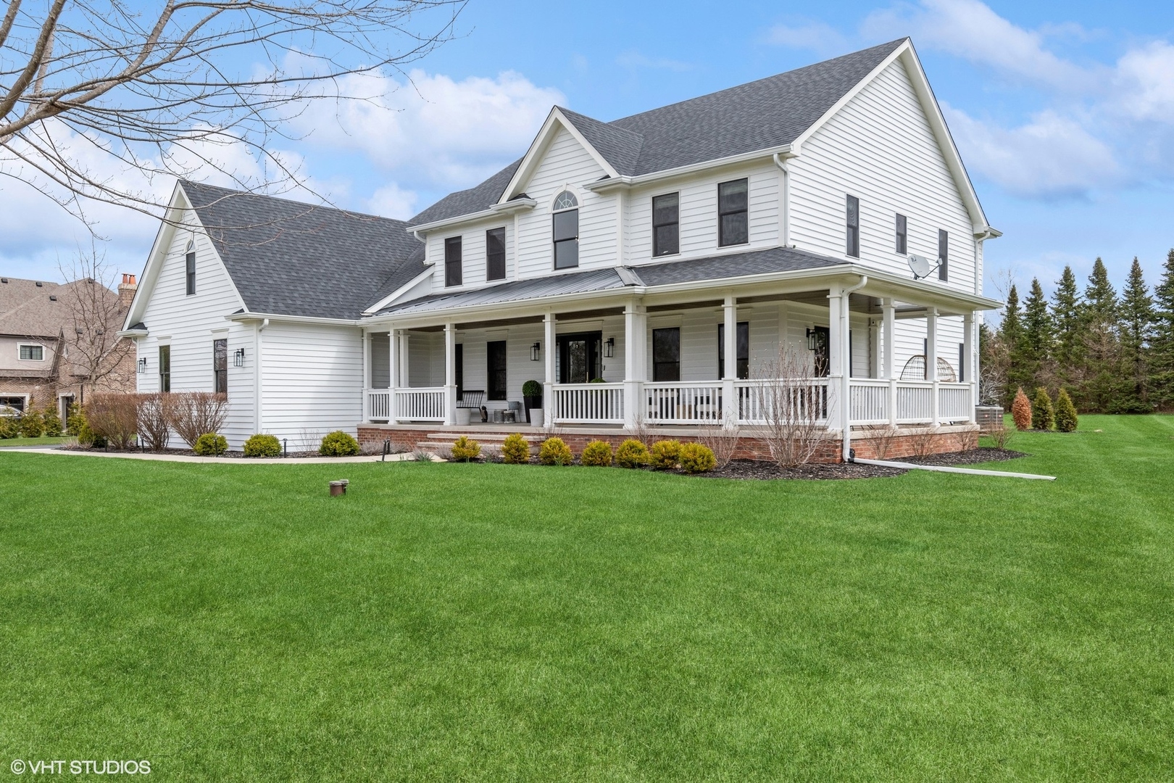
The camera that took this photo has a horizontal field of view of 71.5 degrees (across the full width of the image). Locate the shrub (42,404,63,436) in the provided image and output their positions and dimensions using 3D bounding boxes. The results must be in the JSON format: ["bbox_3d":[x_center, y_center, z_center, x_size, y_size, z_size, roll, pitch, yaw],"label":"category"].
[{"bbox_3d":[-23.286,1.239,35.500,0.820,1.450,0.820,0,-1,0],"label":"shrub"}]

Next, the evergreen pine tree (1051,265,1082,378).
[{"bbox_3d":[35.272,-3.849,60.000,3.000,10.800,3.000,0,-1,0],"label":"evergreen pine tree"}]

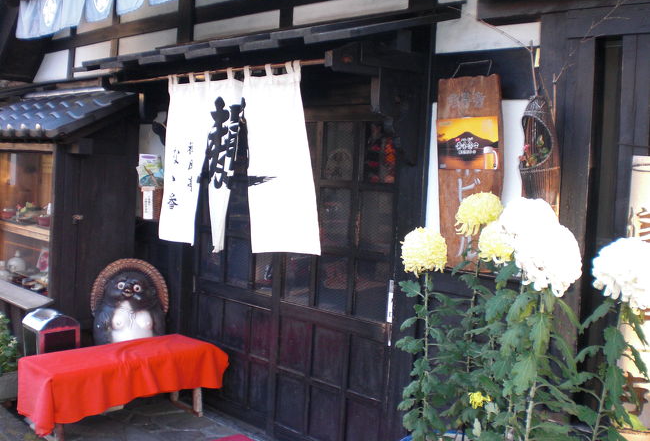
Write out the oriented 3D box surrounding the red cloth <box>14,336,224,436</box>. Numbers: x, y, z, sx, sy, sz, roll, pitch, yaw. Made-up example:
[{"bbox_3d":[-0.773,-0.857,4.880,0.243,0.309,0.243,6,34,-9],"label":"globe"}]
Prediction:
[{"bbox_3d":[-1.117,0.955,3.991,0.441,0.426,1.029,6,5,41],"label":"red cloth"}]

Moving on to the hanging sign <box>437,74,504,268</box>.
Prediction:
[{"bbox_3d":[0.614,-0.193,3.051,0.300,0.825,0.040,4,8,42],"label":"hanging sign"}]

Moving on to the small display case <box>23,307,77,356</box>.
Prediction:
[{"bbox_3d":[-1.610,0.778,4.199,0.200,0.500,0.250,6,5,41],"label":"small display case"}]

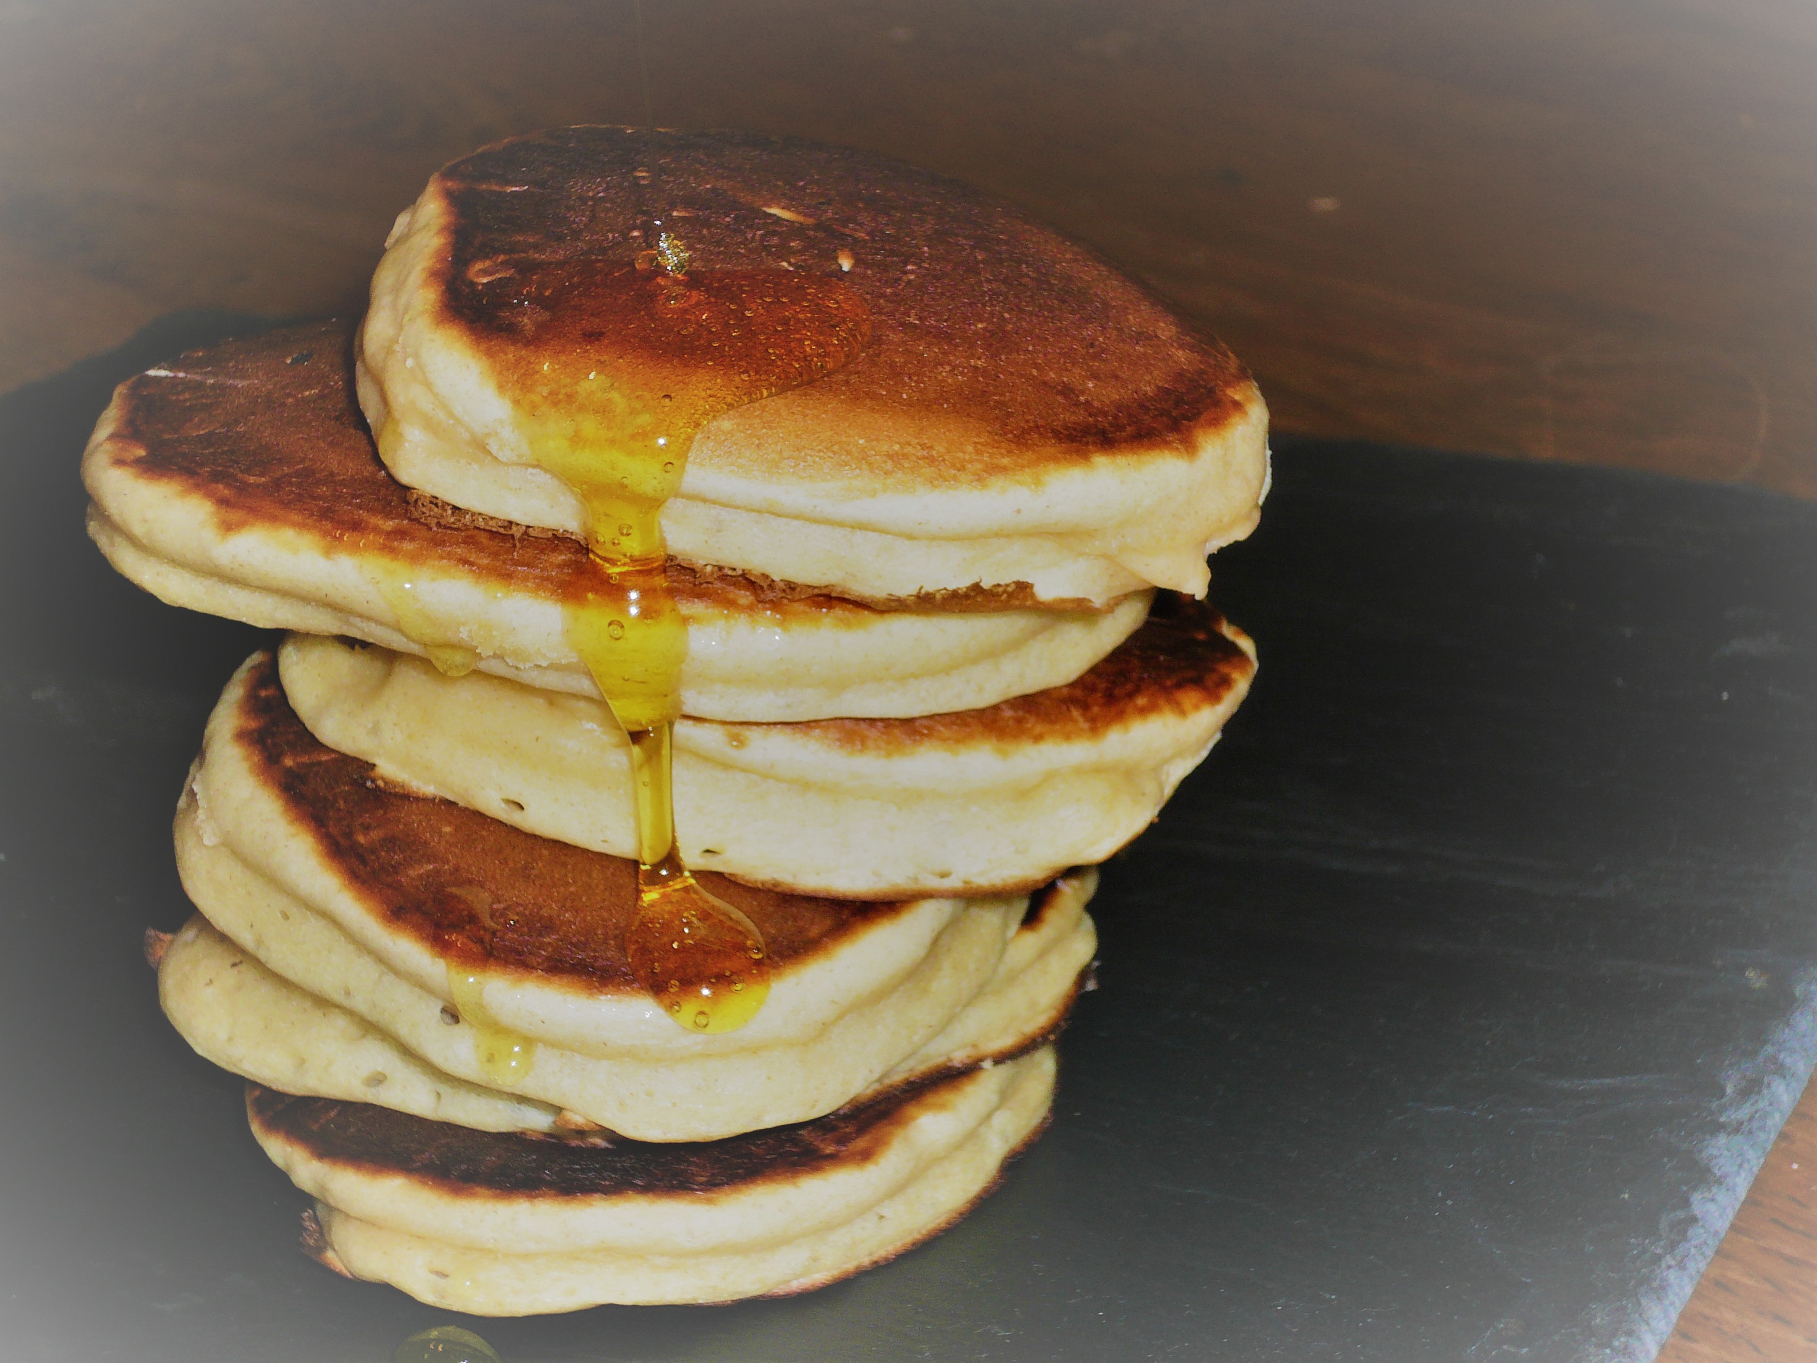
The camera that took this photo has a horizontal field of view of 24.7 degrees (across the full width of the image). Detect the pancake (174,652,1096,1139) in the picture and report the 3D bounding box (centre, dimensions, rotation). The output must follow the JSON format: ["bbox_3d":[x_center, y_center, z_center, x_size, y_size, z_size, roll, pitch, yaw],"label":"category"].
[{"bbox_3d":[-0.037,0.019,0.520,0.111,0.021,0.111,6,29,-2],"label":"pancake"}]

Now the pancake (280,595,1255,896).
[{"bbox_3d":[-0.017,-0.002,0.513,0.121,0.021,0.119,2,19,-1],"label":"pancake"}]

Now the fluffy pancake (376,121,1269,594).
[{"bbox_3d":[-0.011,-0.039,0.498,0.109,0.018,0.109,8,28,-3],"label":"fluffy pancake"}]

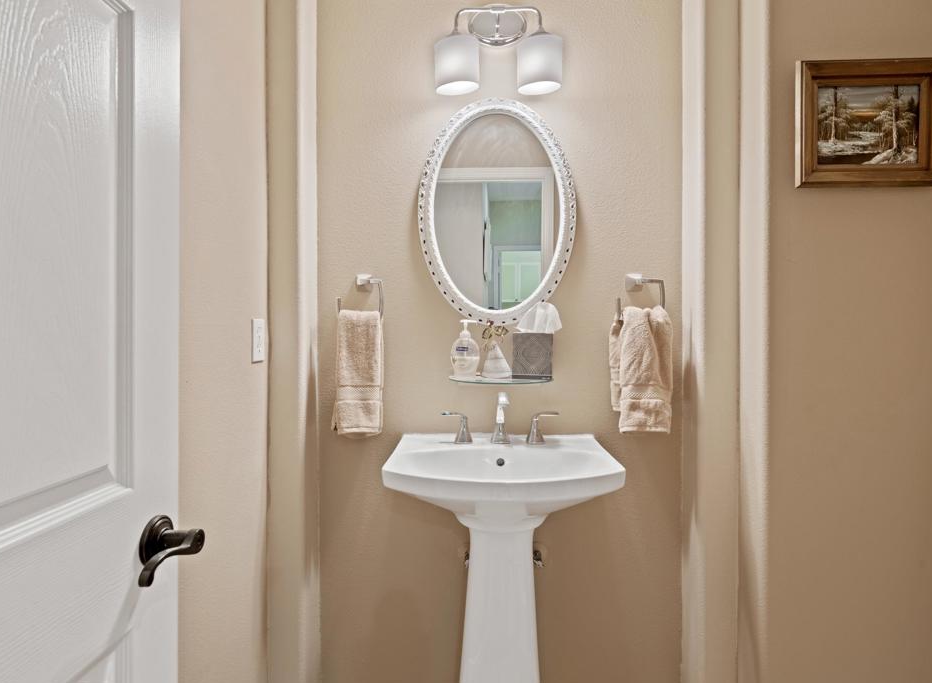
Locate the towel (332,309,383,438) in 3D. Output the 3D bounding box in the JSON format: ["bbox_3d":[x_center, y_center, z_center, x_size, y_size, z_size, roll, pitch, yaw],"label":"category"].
[{"bbox_3d":[-0.328,0.096,1.528,0.150,0.382,0.080,0,0,3],"label":"towel"}]

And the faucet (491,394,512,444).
[{"bbox_3d":[0.099,0.217,1.425,0.055,0.150,0.145,0,0,3],"label":"faucet"}]

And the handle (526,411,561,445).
[{"bbox_3d":[0.222,0.246,1.470,0.092,0.090,0.053,0,0,3],"label":"handle"}]

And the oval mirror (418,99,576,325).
[{"bbox_3d":[0.095,-0.390,1.545,0.474,0.682,0.035,0,0,0],"label":"oval mirror"}]

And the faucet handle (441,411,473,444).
[{"bbox_3d":[-0.025,0.242,1.444,0.089,0.084,0.050,0,0,2],"label":"faucet handle"}]

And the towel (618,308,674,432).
[{"bbox_3d":[0.511,0.081,1.492,0.162,0.364,0.090,0,0,0],"label":"towel"}]

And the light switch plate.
[{"bbox_3d":[-0.560,-0.001,1.383,0.008,0.115,0.071,0,0,3],"label":"light switch plate"}]

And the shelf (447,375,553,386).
[{"bbox_3d":[0.103,0.113,1.502,0.312,0.008,0.130,0,0,3],"label":"shelf"}]

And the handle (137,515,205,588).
[{"bbox_3d":[-0.405,0.282,0.690,0.070,0.070,0.138,0,0,2],"label":"handle"}]

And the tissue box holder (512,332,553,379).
[{"bbox_3d":[0.192,0.042,1.503,0.113,0.132,0.112,0,0,3],"label":"tissue box holder"}]

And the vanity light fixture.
[{"bbox_3d":[0.093,-0.864,1.482,0.360,0.275,0.167,0,0,0],"label":"vanity light fixture"}]

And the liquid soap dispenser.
[{"bbox_3d":[-0.001,0.020,1.490,0.084,0.165,0.050,0,0,9],"label":"liquid soap dispenser"}]

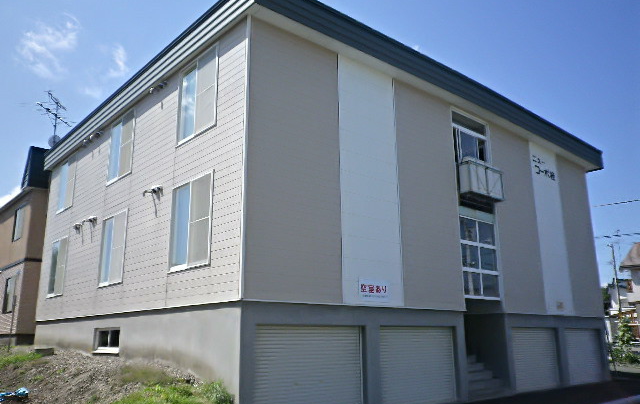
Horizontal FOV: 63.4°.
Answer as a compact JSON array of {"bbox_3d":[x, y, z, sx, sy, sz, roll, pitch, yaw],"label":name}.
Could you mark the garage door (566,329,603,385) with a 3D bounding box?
[{"bbox_3d":[8.452,4.921,16.623,2.695,1.649,0.100,11,-18,-40],"label":"garage door"}]

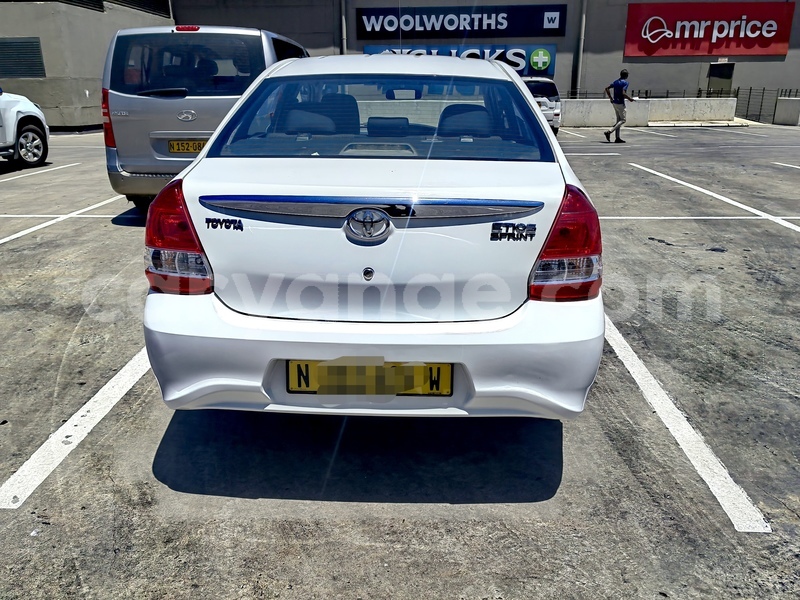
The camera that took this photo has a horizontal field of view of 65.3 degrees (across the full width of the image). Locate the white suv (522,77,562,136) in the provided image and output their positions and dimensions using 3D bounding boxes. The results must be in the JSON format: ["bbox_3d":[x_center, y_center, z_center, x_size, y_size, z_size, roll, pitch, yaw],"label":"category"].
[{"bbox_3d":[3.880,-6.376,20.444,1.850,1.780,4.650,1,19,2],"label":"white suv"}]

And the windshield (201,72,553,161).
[{"bbox_3d":[-0.066,-0.742,2.433,1.260,0.110,0.591,0,49,3],"label":"windshield"}]

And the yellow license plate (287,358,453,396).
[{"bbox_3d":[-0.095,0.249,1.980,0.525,0.117,0.015,0,19,3],"label":"yellow license plate"}]

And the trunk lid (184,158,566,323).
[{"bbox_3d":[-0.091,-0.233,2.175,1.320,0.470,0.560,1,19,2],"label":"trunk lid"}]

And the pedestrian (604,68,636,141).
[{"bbox_3d":[5.382,-4.762,15.300,0.650,1.720,0.480,-5,19,-13],"label":"pedestrian"}]

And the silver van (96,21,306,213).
[{"bbox_3d":[-1.985,-2.533,8.672,1.910,1.925,5.130,0,19,3],"label":"silver van"}]

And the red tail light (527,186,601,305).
[{"bbox_3d":[0.555,-0.204,2.092,0.300,0.360,0.290,1,19,2],"label":"red tail light"}]

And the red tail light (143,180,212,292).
[{"bbox_3d":[-0.743,-0.222,2.144,0.300,0.360,0.290,1,19,2],"label":"red tail light"}]

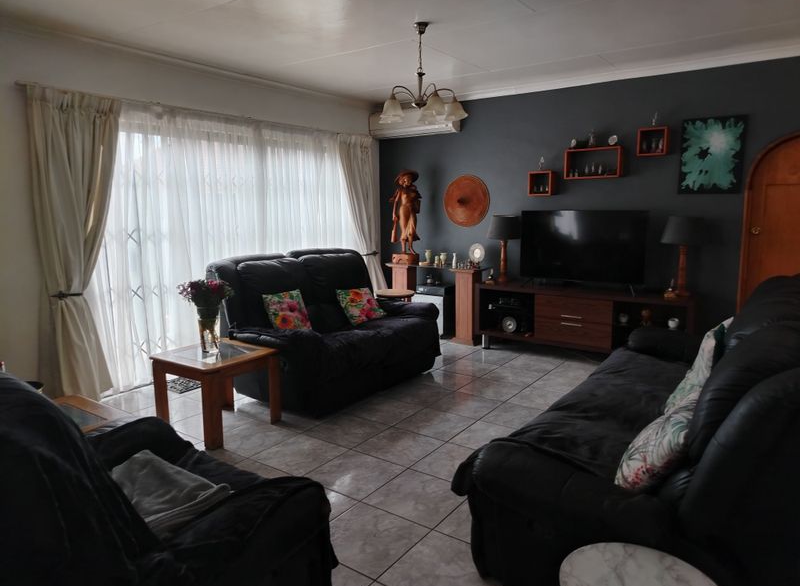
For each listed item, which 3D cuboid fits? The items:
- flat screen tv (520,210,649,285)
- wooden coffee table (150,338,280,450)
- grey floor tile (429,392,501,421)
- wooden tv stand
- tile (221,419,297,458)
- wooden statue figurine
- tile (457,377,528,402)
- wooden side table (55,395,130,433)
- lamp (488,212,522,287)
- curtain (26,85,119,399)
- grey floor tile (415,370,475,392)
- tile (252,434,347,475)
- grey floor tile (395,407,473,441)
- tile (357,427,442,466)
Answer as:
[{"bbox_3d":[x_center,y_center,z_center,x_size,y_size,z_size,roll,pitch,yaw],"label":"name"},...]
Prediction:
[{"bbox_3d":[1.615,-0.404,4.986,1.114,0.661,0.080,6,11,35],"label":"flat screen tv"},{"bbox_3d":[-1.152,0.621,3.527,0.551,0.484,0.559,6,11,35],"label":"wooden coffee table"},{"bbox_3d":[0.462,0.788,3.886,0.399,0.010,0.399,6,11,35],"label":"grey floor tile"},{"bbox_3d":[1.630,0.276,4.991,1.849,0.639,0.454,6,11,35],"label":"wooden tv stand"},{"bbox_3d":[-0.889,0.891,3.391,0.400,0.010,0.400,6,11,35],"label":"tile"},{"bbox_3d":[0.062,-0.846,6.193,0.320,1.040,0.240,2,10,17],"label":"wooden statue figurine"},{"bbox_3d":[0.695,0.734,4.211,0.399,0.010,0.399,6,11,35],"label":"tile"},{"bbox_3d":[-1.577,0.809,2.445,0.555,0.490,0.555,6,11,35],"label":"wooden side table"},{"bbox_3d":[1.036,-0.440,5.491,0.339,0.641,0.339,6,11,35],"label":"lamp"},{"bbox_3d":[-2.224,-0.298,4.004,0.160,2.195,0.636,6,11,35],"label":"curtain"},{"bbox_3d":[0.367,0.698,4.441,0.399,0.010,0.399,6,11,35],"label":"grey floor tile"},{"bbox_3d":[-0.569,0.932,3.191,0.403,0.010,0.403,6,11,35],"label":"tile"},{"bbox_3d":[0.236,0.856,3.613,0.403,0.010,0.403,6,11,35],"label":"grey floor tile"},{"bbox_3d":[0.000,0.911,3.285,0.403,0.010,0.403,6,11,35],"label":"tile"}]

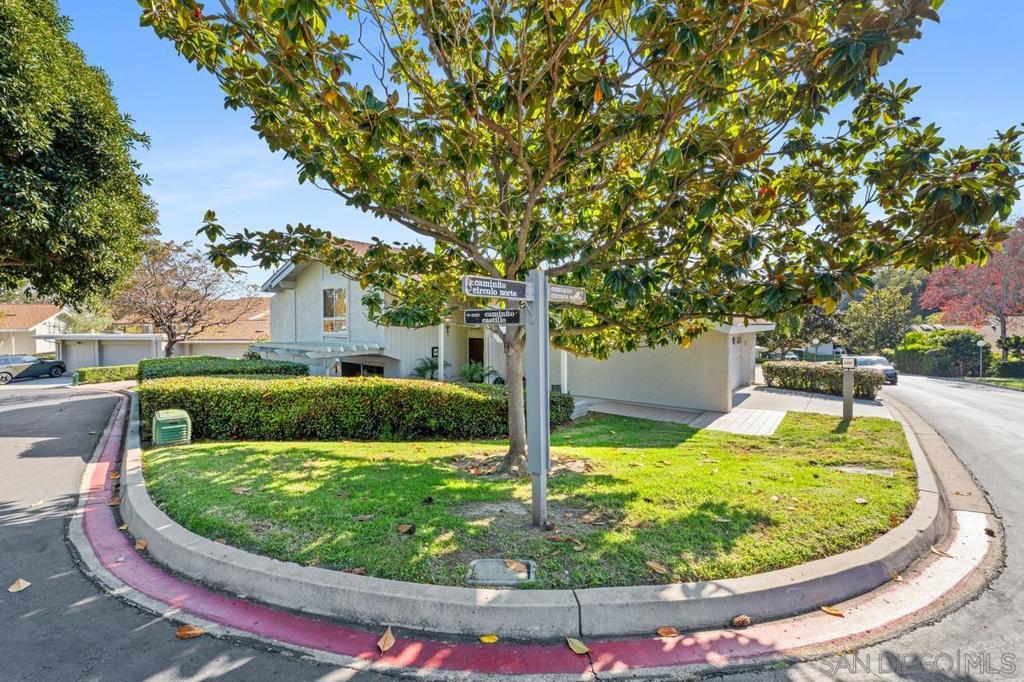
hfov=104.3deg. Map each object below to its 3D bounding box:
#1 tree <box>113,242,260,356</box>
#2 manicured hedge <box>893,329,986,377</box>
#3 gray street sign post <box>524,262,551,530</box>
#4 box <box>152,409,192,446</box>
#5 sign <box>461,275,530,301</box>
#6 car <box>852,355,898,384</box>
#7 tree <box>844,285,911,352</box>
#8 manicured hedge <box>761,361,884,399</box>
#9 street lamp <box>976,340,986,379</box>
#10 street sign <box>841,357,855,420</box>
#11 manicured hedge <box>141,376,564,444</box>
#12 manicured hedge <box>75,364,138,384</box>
[{"bbox_3d":[-20.000,-1.700,24.500,7.400,7.900,7.000,-1,1,-39],"label":"tree"},{"bbox_3d":[28.100,0.760,26.100,2.100,2.800,4.800,0,1,-26],"label":"manicured hedge"},{"bbox_3d":[0.243,0.520,3.640,0.150,2.345,0.140,-1,2,-38],"label":"gray street sign post"},{"bbox_3d":[-5.979,1.515,7.025,0.500,0.540,0.470,-1,2,-37],"label":"box"},{"bbox_3d":[-0.083,-0.458,3.480,0.780,0.165,0.060,-1,1,-44],"label":"sign"},{"bbox_3d":[21.100,1.626,23.545,1.850,1.500,4.600,1,2,36],"label":"car"},{"bbox_3d":[30.200,-1.300,33.000,4.600,6.500,4.600,1,1,42],"label":"tree"},{"bbox_3d":[12.220,1.519,15.990,0.880,1.070,4.000,-1,2,-26],"label":"manicured hedge"},{"bbox_3d":[27.900,1.100,23.700,0.360,2.300,0.360,-1,1,-41],"label":"street lamp"},{"bbox_3d":[8.019,1.133,9.498,0.240,1.487,0.180,1,2,41],"label":"street sign"},{"bbox_3d":[-2.800,1.270,7.850,7.900,0.970,1.650,0,1,-3],"label":"manicured hedge"},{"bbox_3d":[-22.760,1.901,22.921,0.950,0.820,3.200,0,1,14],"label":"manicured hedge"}]

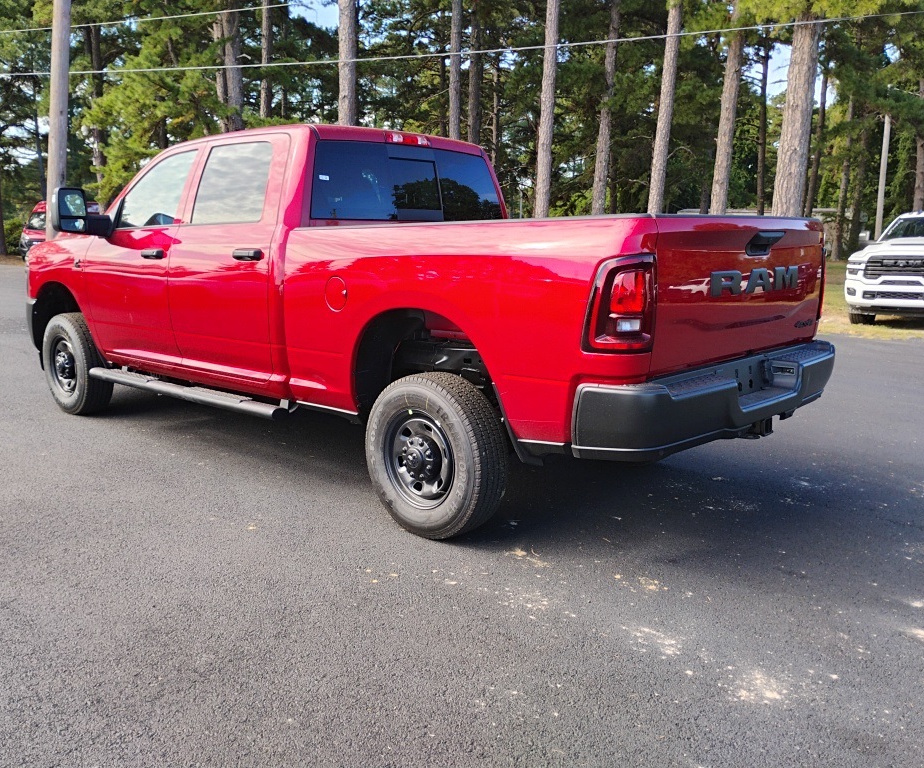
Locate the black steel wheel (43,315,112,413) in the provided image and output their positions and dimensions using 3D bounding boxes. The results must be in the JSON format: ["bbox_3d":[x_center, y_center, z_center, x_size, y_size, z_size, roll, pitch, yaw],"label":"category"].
[{"bbox_3d":[-2.941,-0.152,6.343,0.770,0.765,0.250,10,14,42],"label":"black steel wheel"}]

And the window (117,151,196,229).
[{"bbox_3d":[-1.966,-1.240,5.310,0.860,0.500,0.050,10,-3,42],"label":"window"}]

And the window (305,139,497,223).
[{"bbox_3d":[-0.281,-1.188,4.901,0.080,0.440,1.560,-6,3,43],"label":"window"}]

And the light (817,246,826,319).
[{"bbox_3d":[1.786,-0.525,4.335,0.210,0.360,0.190,10,14,42],"label":"light"}]

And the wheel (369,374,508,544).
[{"bbox_3d":[-0.132,0.327,3.852,0.770,0.765,0.250,10,14,42],"label":"wheel"}]

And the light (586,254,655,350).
[{"bbox_3d":[0.571,-0.292,3.028,0.210,0.360,0.190,10,14,42],"label":"light"}]

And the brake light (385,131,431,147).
[{"bbox_3d":[-0.320,-1.446,4.892,0.060,0.065,0.370,10,14,42],"label":"brake light"}]

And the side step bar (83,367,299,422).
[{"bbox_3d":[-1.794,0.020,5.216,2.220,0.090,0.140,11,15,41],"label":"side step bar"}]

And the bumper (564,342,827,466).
[{"bbox_3d":[1.227,0.028,3.714,0.390,0.300,1.970,10,14,42],"label":"bumper"}]

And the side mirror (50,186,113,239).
[{"bbox_3d":[-2.473,-1.108,5.405,0.210,0.300,0.390,10,14,42],"label":"side mirror"}]

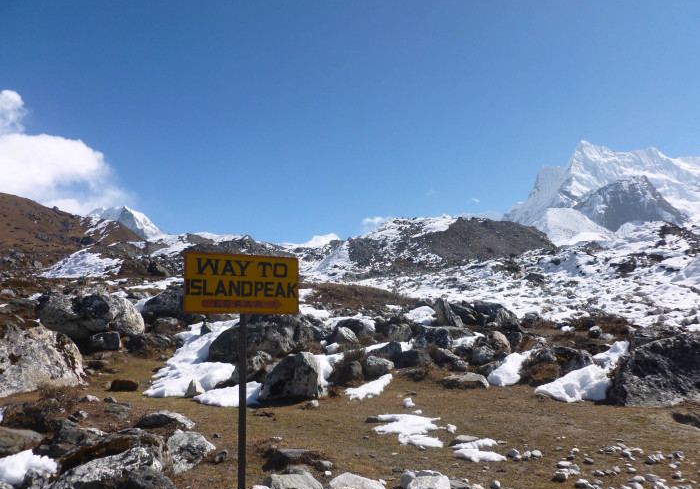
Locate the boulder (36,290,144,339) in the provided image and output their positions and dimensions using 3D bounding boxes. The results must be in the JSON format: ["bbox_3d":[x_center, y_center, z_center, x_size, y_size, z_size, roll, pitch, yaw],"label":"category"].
[{"bbox_3d":[-5.650,1.510,12.500,2.129,1.084,1.600,2,-4,-24],"label":"boulder"}]

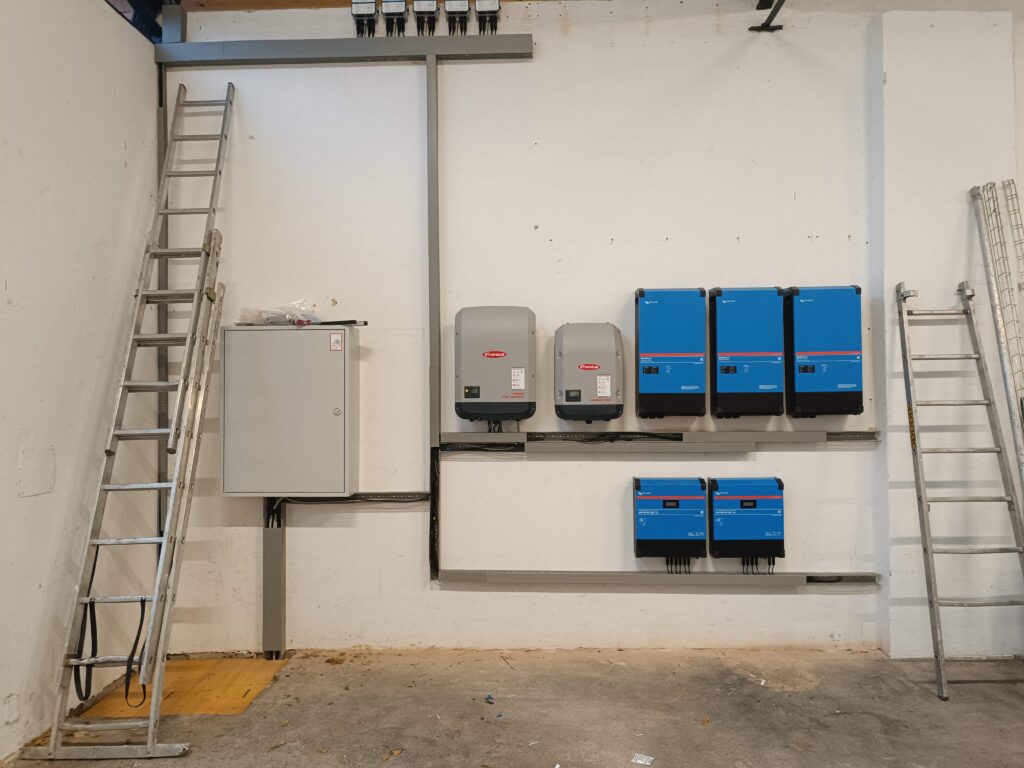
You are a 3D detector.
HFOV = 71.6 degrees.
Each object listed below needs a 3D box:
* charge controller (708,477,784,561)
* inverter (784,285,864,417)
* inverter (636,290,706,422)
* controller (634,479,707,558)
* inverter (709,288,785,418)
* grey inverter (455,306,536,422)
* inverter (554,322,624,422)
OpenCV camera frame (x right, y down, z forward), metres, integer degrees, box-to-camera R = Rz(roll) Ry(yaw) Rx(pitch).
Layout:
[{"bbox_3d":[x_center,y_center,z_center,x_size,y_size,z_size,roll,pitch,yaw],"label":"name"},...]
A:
[{"bbox_3d":[1.475,0.835,4.477,0.432,0.487,0.140,0,-1,2],"label":"charge controller"},{"bbox_3d":[1.947,-0.199,4.447,0.407,0.790,0.210,0,-1,2],"label":"inverter"},{"bbox_3d":[0.997,-0.190,4.486,0.407,0.790,0.210,0,-1,2],"label":"inverter"},{"bbox_3d":[0.998,0.839,4.504,0.433,0.487,0.140,0,-1,2],"label":"controller"},{"bbox_3d":[1.471,-0.193,4.466,0.406,0.790,0.210,0,-1,2],"label":"inverter"},{"bbox_3d":[-0.103,-0.132,4.508,0.512,0.722,0.225,0,-1,2],"label":"grey inverter"},{"bbox_3d":[0.489,-0.075,4.493,0.432,0.625,0.204,0,-1,2],"label":"inverter"}]

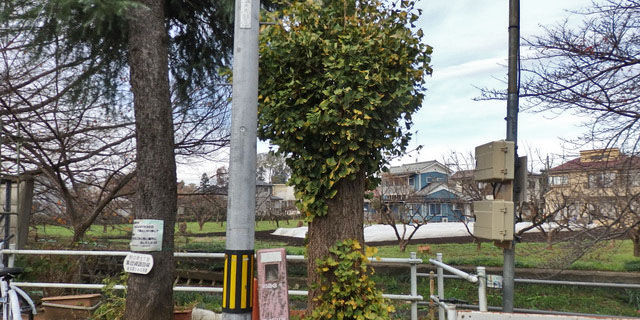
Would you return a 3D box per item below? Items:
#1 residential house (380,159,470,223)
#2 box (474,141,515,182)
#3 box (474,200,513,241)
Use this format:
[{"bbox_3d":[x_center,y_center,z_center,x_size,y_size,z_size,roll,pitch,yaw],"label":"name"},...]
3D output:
[{"bbox_3d":[11.800,3.900,51.500,6.800,7.000,9.000,3,-6,-14],"label":"residential house"},{"bbox_3d":[1.631,0.024,4.327,0.190,0.330,0.410,3,-6,-2],"label":"box"},{"bbox_3d":[1.599,0.557,4.273,0.190,0.330,0.410,3,-6,-2],"label":"box"}]

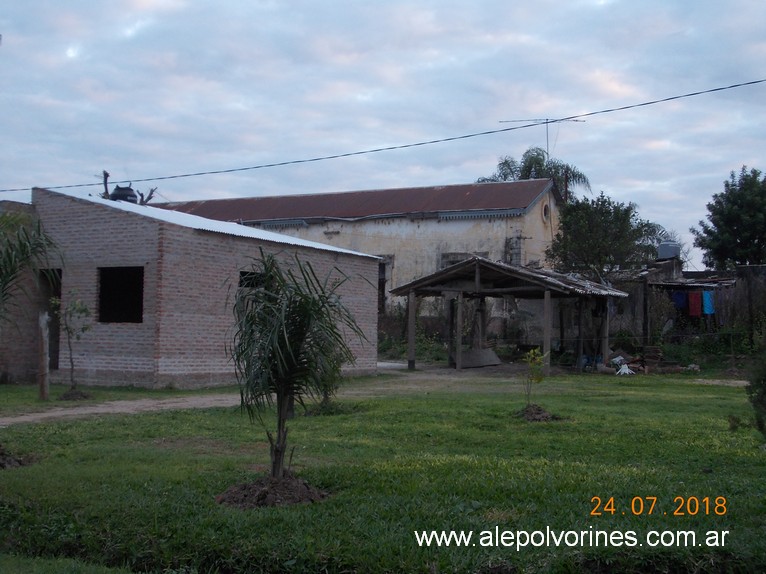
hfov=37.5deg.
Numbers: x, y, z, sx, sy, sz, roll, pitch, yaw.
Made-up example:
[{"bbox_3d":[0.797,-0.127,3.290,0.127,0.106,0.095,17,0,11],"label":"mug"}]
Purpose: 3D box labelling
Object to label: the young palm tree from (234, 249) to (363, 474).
[{"bbox_3d":[-0.749,0.678,10.000,1.150,2.039,1.150,1,-3,0],"label":"young palm tree"}]

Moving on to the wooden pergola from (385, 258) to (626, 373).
[{"bbox_3d":[3.416,0.780,29.494,4.779,2.827,4.728,-1,-4,29],"label":"wooden pergola"}]

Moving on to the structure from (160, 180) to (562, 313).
[{"bbox_3d":[-2.632,-0.384,39.923,18.000,5.830,3.835,-1,-4,29],"label":"structure"}]

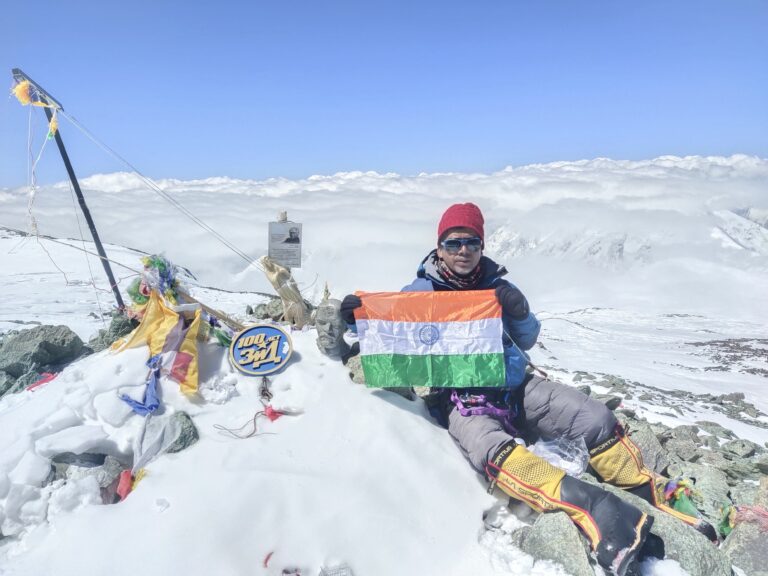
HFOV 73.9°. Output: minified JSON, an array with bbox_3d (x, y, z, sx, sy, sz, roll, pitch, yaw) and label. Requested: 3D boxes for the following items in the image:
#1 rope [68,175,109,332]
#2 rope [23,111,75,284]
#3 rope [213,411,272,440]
[{"bbox_3d":[-1.561,-0.178,2.700,0.100,0.800,0.080,-10,16,-29],"label":"rope"},{"bbox_3d":[-1.699,-0.457,2.600,0.230,0.880,0.140,-11,17,-31],"label":"rope"},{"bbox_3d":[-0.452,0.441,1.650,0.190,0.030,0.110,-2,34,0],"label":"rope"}]

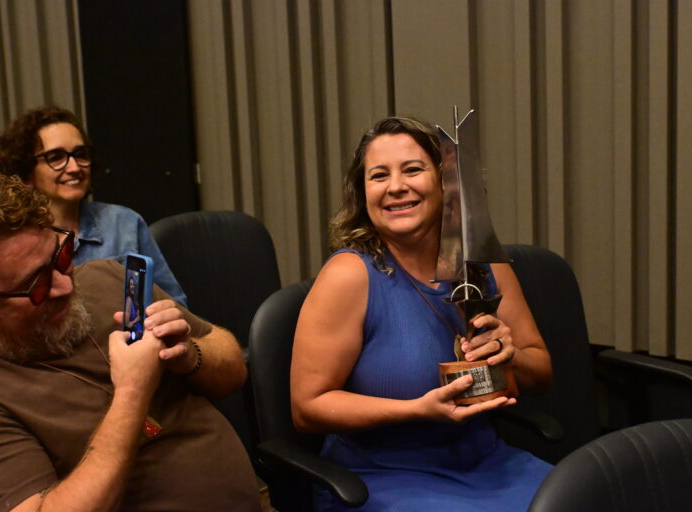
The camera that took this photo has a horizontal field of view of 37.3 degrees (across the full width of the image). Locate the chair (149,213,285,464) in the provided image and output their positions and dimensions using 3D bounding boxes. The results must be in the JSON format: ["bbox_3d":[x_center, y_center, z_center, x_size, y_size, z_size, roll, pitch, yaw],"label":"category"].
[{"bbox_3d":[-0.308,0.347,3.040,0.550,0.940,0.580,-8,10,-34],"label":"chair"}]

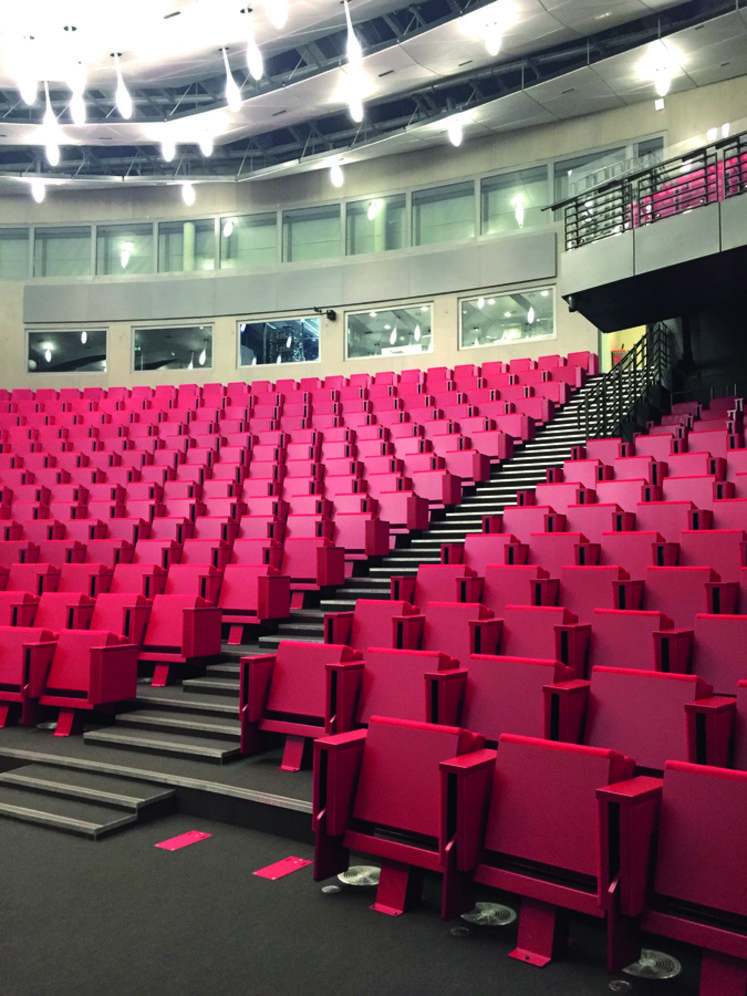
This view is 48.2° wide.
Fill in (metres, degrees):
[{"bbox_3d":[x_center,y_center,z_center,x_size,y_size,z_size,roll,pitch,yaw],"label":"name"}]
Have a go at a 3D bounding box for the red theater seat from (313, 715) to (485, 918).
[{"bbox_3d":[0.136,1.339,3.630,0.643,0.730,0.461,-3,-5,35],"label":"red theater seat"}]

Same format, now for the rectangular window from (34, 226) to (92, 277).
[{"bbox_3d":[-8.079,-6.407,21.711,1.566,1.293,0.100,0,-4,5],"label":"rectangular window"}]

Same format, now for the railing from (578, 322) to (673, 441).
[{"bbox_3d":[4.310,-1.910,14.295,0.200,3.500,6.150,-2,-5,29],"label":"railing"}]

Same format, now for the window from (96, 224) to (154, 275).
[{"bbox_3d":[-6.384,-6.378,21.459,1.558,1.344,0.100,0,-4,8],"label":"window"}]

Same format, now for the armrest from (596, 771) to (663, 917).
[{"bbox_3d":[0.951,1.268,3.075,0.133,0.425,0.320,-3,-5,37],"label":"armrest"}]

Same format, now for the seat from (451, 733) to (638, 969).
[{"bbox_3d":[0.647,1.312,3.220,0.643,0.730,0.461,-3,-5,37],"label":"seat"}]

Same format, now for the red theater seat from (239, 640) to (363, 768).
[{"bbox_3d":[-0.409,1.264,5.172,0.691,0.730,0.461,-2,-5,34],"label":"red theater seat"}]

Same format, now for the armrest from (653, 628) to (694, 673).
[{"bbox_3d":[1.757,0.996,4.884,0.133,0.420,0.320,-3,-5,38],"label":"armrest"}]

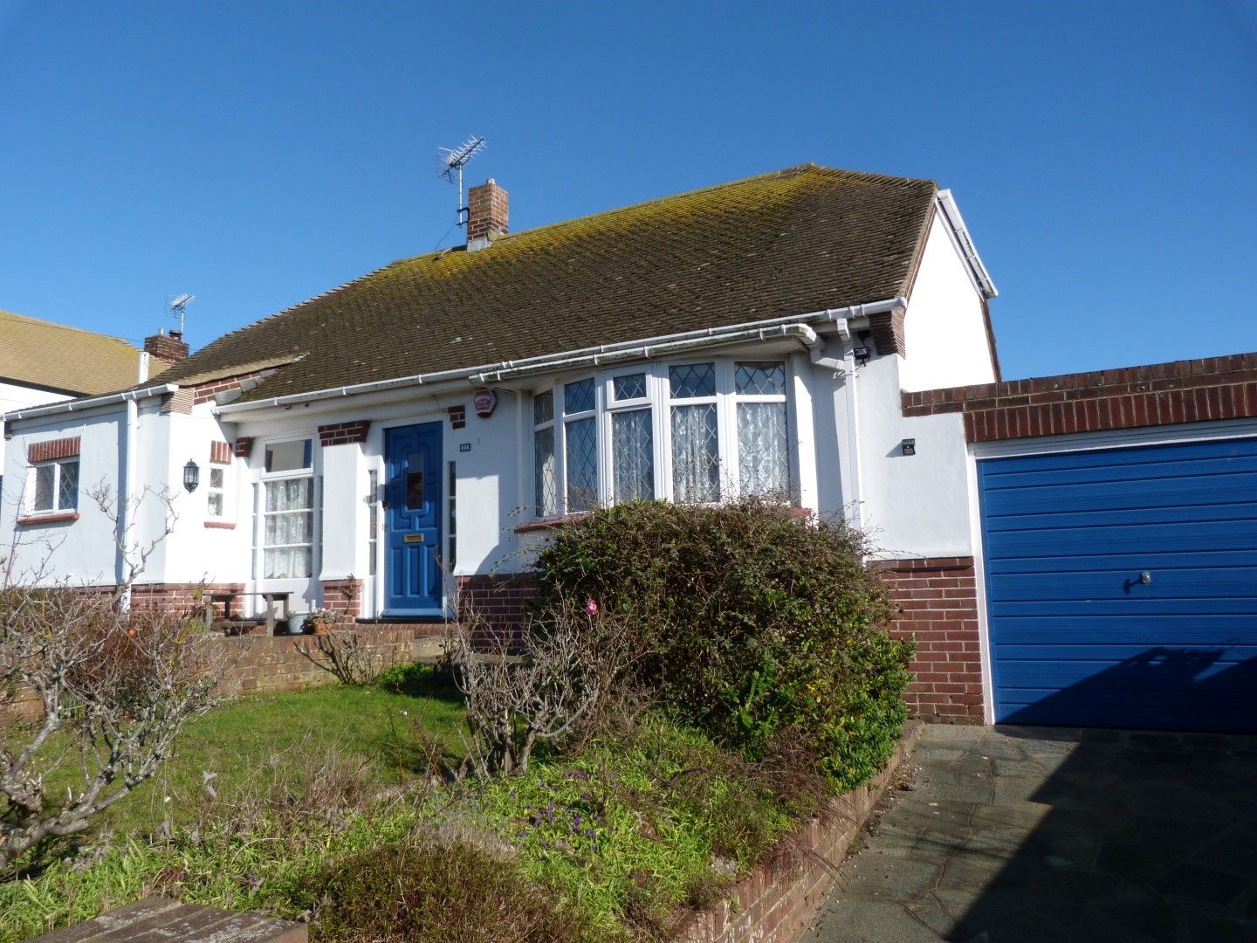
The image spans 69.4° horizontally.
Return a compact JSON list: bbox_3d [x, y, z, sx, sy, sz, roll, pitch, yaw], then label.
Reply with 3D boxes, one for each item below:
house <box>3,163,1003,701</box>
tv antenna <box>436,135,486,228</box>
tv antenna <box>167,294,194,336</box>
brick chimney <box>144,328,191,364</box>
[{"bbox_3d":[-0.789,-0.797,12.450,10.200,6.450,9.450,-5,-8,26],"label":"house"},{"bbox_3d":[-2.542,-4.473,13.928,0.400,1.400,1.420,4,-9,-37],"label":"tv antenna"},{"bbox_3d":[-10.535,-3.653,21.406,0.420,1.250,1.250,5,-10,-43],"label":"tv antenna"},{"bbox_3d":[-10.668,-2.876,20.981,0.470,0.820,0.780,-5,-8,26],"label":"brick chimney"}]

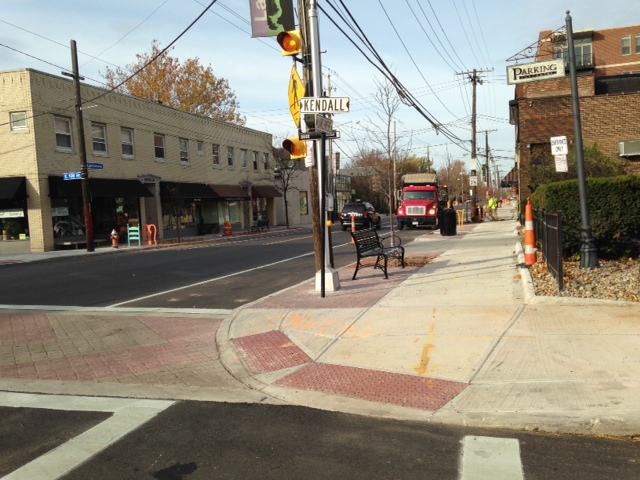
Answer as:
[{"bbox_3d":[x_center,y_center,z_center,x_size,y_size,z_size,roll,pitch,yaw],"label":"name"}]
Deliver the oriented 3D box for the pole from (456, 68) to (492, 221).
[{"bbox_3d":[9.956,-6.085,39.340,2.400,9.850,0.320,-1,3,17],"label":"pole"}]

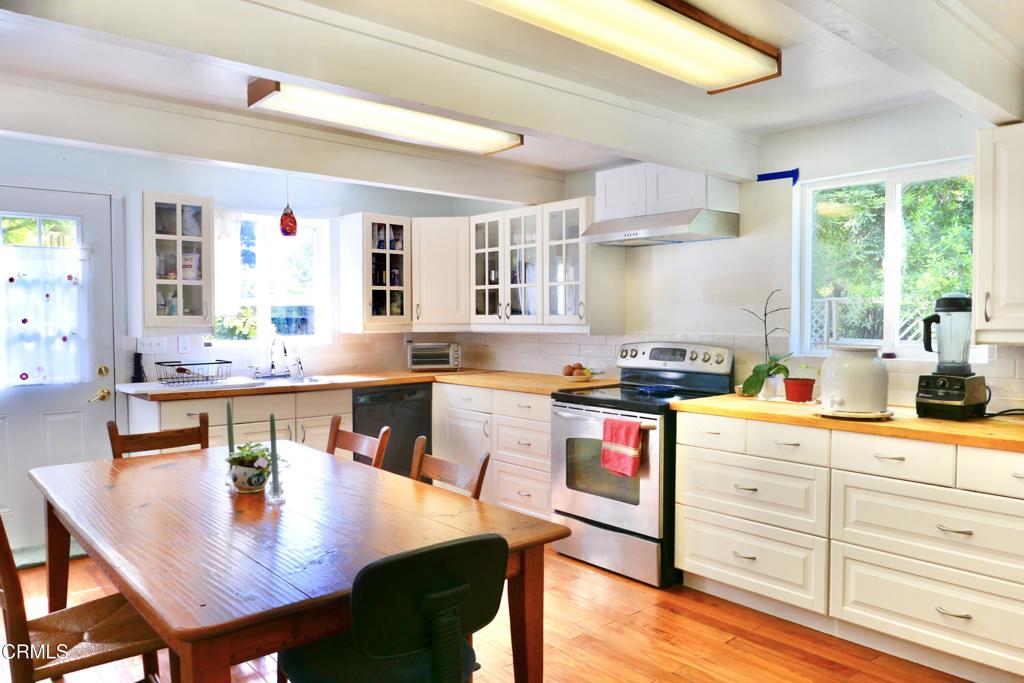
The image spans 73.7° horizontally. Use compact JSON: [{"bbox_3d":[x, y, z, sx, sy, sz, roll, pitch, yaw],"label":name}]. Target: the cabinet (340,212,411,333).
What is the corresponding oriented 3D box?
[{"bbox_3d":[-1.004,-0.487,5.044,0.406,0.843,0.345,-2,3,-42],"label":"cabinet"}]

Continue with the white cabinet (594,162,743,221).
[{"bbox_3d":[0.877,-0.851,3.922,0.379,0.294,0.735,-2,3,-42],"label":"white cabinet"}]

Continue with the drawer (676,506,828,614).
[{"bbox_3d":[1.228,0.981,3.287,0.400,0.327,0.762,-2,2,-42],"label":"drawer"}]

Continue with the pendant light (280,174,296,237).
[{"bbox_3d":[-1.423,-0.886,4.340,0.105,0.435,0.105,-2,3,-42],"label":"pendant light"}]

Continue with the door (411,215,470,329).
[{"bbox_3d":[-0.509,-0.506,4.915,0.420,0.768,0.025,0,2,2],"label":"door"}]

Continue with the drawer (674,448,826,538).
[{"bbox_3d":[1.274,0.659,3.309,0.540,0.298,0.759,-2,3,-42],"label":"drawer"}]

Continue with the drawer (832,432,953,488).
[{"bbox_3d":[1.636,0.458,2.820,0.400,0.152,0.453,-2,2,-42],"label":"drawer"}]

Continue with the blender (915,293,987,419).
[{"bbox_3d":[1.875,0.057,2.908,0.222,0.522,0.187,-2,3,-35],"label":"blender"}]

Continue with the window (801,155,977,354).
[{"bbox_3d":[1.805,-0.371,3.323,0.090,0.906,0.860,-2,2,-42],"label":"window"}]

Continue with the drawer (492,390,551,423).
[{"bbox_3d":[0.215,0.405,4.389,0.400,0.147,0.578,-2,2,-42],"label":"drawer"}]

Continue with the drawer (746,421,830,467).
[{"bbox_3d":[1.401,0.436,3.159,0.540,0.158,0.377,-2,3,-42],"label":"drawer"}]

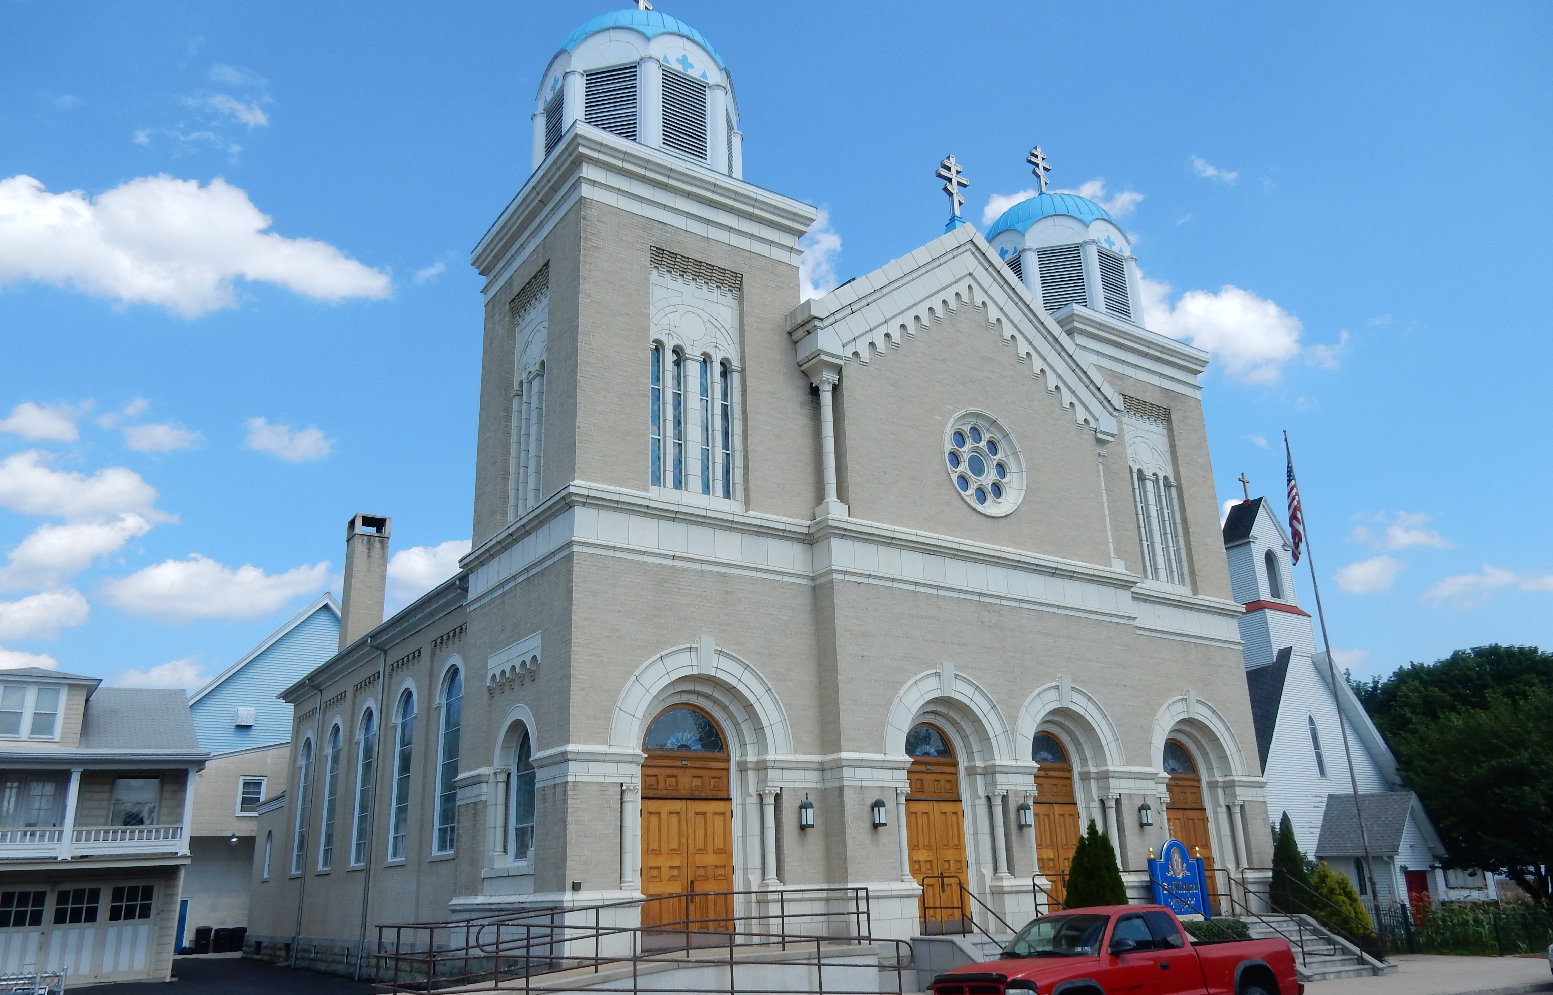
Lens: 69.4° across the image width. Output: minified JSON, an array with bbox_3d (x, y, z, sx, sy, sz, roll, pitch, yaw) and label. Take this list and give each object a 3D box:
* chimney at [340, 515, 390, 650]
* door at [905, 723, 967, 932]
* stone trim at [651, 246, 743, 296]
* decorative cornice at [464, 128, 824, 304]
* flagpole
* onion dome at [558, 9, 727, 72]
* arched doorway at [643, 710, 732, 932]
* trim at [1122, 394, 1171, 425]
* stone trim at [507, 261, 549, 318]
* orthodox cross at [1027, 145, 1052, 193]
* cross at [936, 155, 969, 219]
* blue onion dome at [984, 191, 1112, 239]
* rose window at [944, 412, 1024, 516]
[{"bbox_3d":[-13.866,3.022,37.685,1.100,4.611,1.050,11,-23,-33],"label":"chimney"},{"bbox_3d":[3.232,6.714,22.922,1.593,4.147,0.150,11,-22,-33],"label":"door"},{"bbox_3d":[-1.688,-4.706,23.558,2.243,0.507,0.200,11,-22,-33],"label":"stone trim"},{"bbox_3d":[-3.163,-5.481,26.070,5.973,1.586,5.878,11,-23,-33],"label":"decorative cornice"},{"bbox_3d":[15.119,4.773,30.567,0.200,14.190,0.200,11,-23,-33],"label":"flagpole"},{"bbox_3d":[-3.356,-10.511,27.698,4.628,2.314,4.628,11,-22,-33],"label":"onion dome"},{"bbox_3d":[-1.521,5.838,20.222,1.880,4.231,0.400,11,-23,-33],"label":"arched doorway"},{"bbox_3d":[10.331,-2.426,31.504,2.243,0.507,0.200,11,-22,-33],"label":"trim"},{"bbox_3d":[-5.235,-4.400,24.107,0.200,0.507,2.243,11,-22,-33],"label":"stone trim"},{"bbox_3d":[8.599,-10.627,36.580,1.080,1.800,0.180,11,-23,-33],"label":"orthodox cross"},{"bbox_3d":[4.505,-7.867,28.528,1.009,1.825,0.170,11,-22,-33],"label":"cross"},{"bbox_3d":[8.622,-8.308,35.745,4.541,2.288,4.541,11,-23,-33],"label":"blue onion dome"},{"bbox_3d":[4.792,-0.766,25.991,2.617,2.617,0.270,11,-22,-33],"label":"rose window"}]

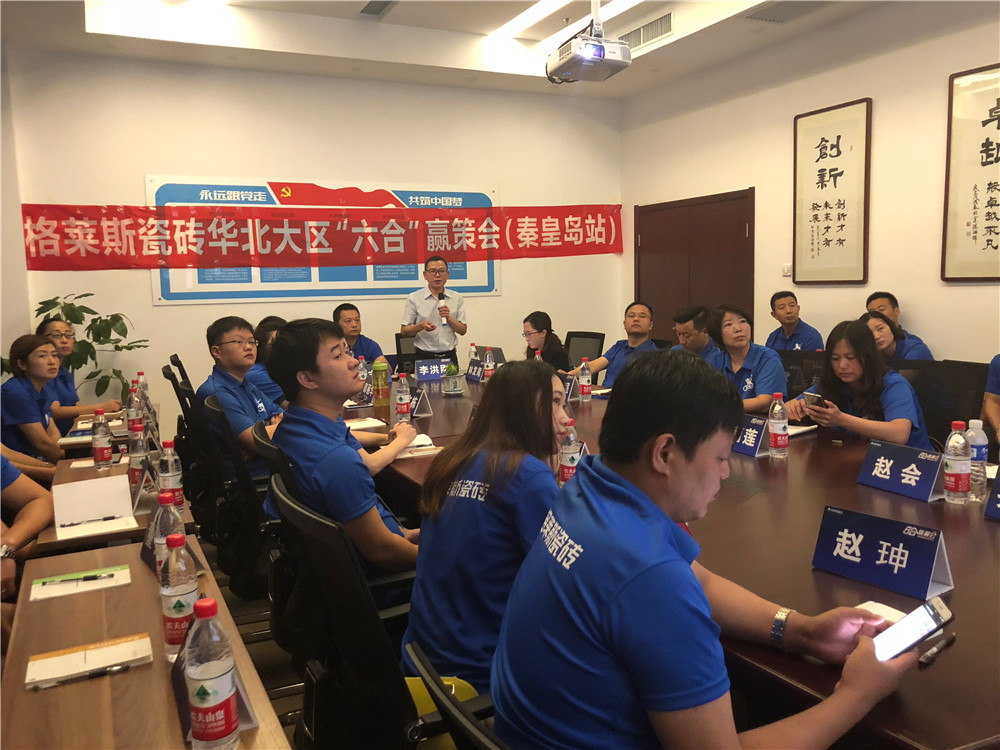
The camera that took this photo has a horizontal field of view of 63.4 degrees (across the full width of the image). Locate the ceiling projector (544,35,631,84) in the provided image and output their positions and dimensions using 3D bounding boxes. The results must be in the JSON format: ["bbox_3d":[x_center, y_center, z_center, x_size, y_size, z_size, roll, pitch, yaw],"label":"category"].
[{"bbox_3d":[0.434,-1.515,3.890,0.305,0.095,0.265,-3,2,-24],"label":"ceiling projector"}]

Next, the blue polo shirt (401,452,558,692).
[{"bbox_3d":[-0.029,0.447,1.850,0.350,0.570,0.450,-6,8,-36],"label":"blue polo shirt"}]

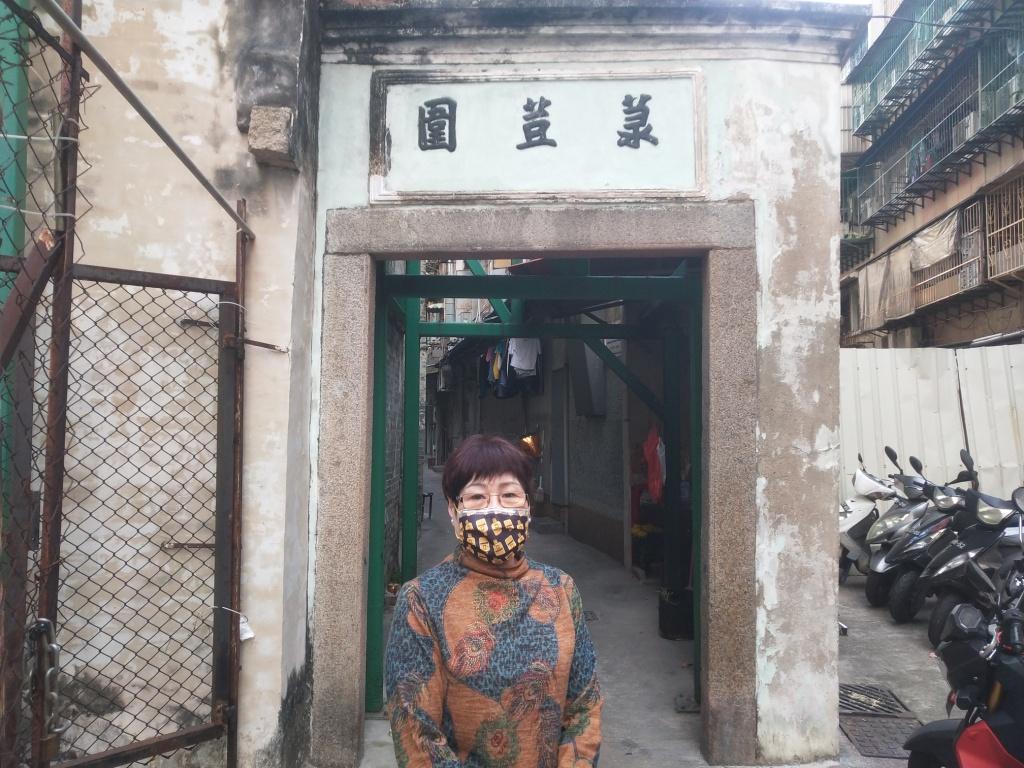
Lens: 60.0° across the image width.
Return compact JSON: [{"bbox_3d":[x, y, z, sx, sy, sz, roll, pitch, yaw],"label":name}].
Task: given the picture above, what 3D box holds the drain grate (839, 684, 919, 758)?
[{"bbox_3d":[1.889,1.747,4.623,0.421,0.040,1.197,0,-3,7],"label":"drain grate"}]

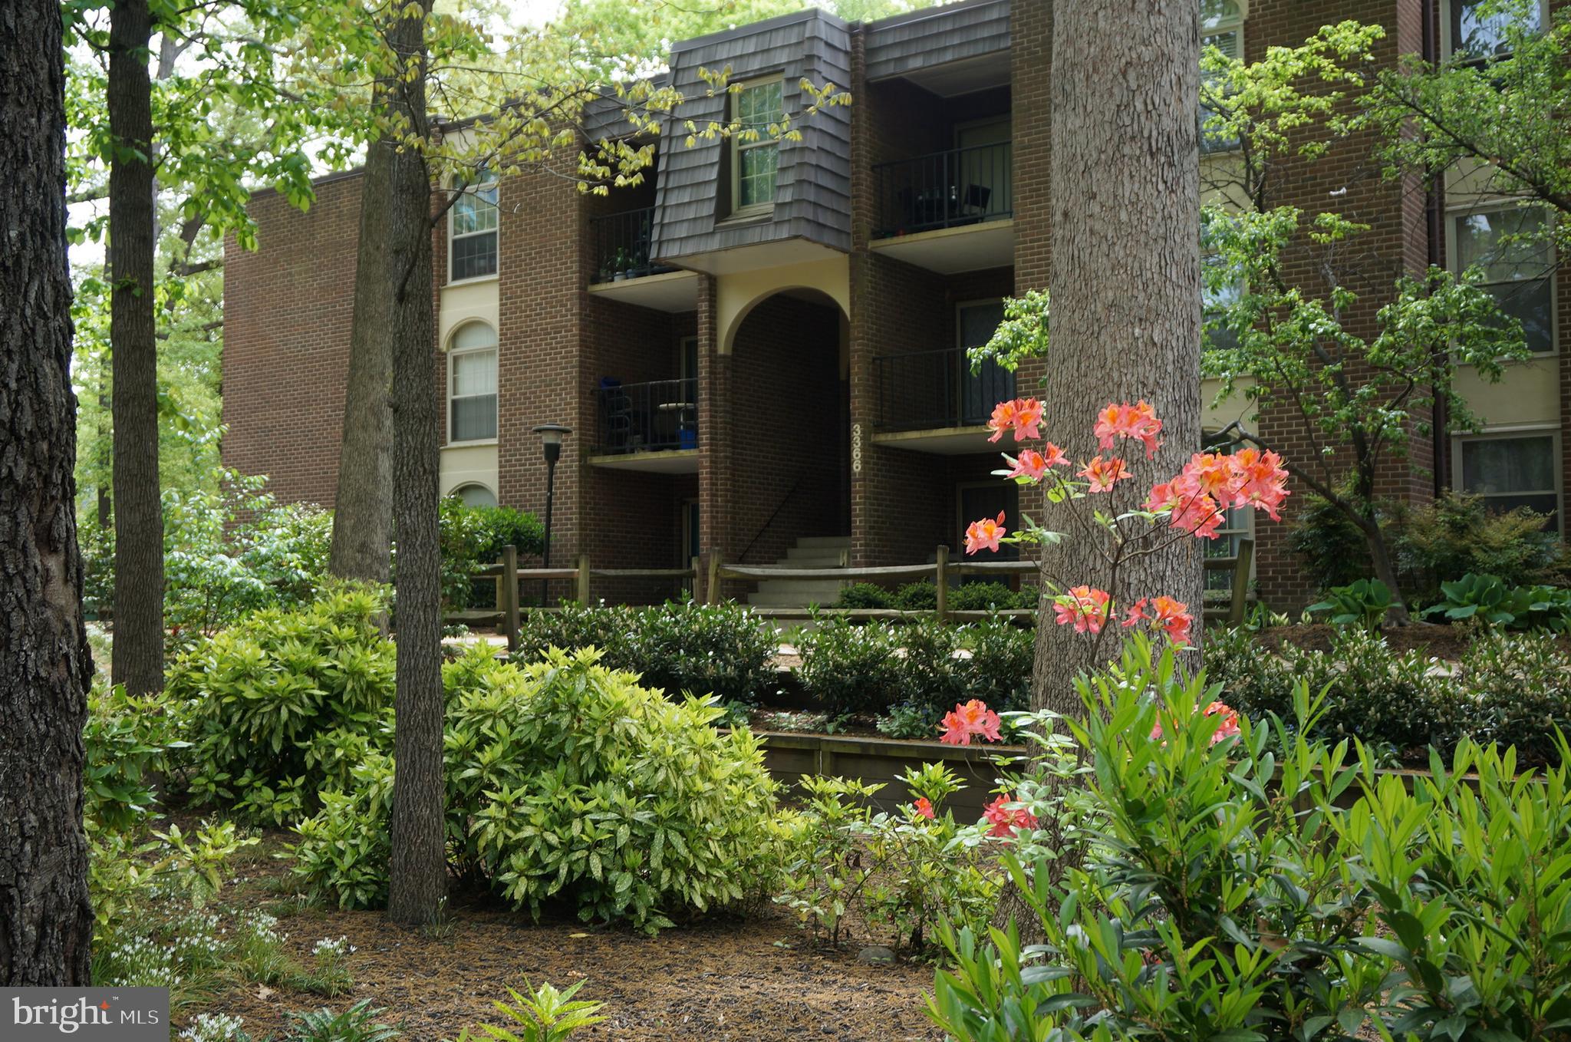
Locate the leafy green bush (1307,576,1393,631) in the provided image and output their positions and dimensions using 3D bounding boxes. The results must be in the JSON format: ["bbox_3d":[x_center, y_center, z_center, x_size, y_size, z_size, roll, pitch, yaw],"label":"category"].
[{"bbox_3d":[5.319,0.775,15.200,0.760,0.490,0.700,0,-3,0],"label":"leafy green bush"}]

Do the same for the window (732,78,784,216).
[{"bbox_3d":[-0.368,-5.110,21.948,0.882,1.813,0.120,-2,-4,34],"label":"window"}]

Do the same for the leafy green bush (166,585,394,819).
[{"bbox_3d":[-3.780,1.321,12.135,1.750,1.650,1.600,1,-3,-17],"label":"leafy green bush"}]

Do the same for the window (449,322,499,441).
[{"bbox_3d":[-5.152,-2.272,26.554,1.108,1.961,0.140,-2,-3,34],"label":"window"}]

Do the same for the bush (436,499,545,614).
[{"bbox_3d":[-4.176,0.486,22.800,1.400,1.550,1.250,-2,-4,34],"label":"bush"}]

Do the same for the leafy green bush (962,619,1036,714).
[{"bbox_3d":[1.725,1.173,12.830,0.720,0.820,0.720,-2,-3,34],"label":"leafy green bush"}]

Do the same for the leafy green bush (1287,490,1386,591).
[{"bbox_3d":[6.072,0.318,17.777,1.000,1.350,0.900,-2,-3,34],"label":"leafy green bush"}]

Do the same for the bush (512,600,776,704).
[{"bbox_3d":[-1.334,1.237,15.041,2.600,1.020,1.000,-2,-3,34],"label":"bush"}]

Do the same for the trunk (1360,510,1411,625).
[{"bbox_3d":[5.835,0.448,15.700,0.450,1.120,0.250,0,-3,0],"label":"trunk"}]

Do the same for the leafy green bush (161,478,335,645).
[{"bbox_3d":[-6.278,0.458,18.800,1.950,1.980,1.800,0,-3,0],"label":"leafy green bush"}]

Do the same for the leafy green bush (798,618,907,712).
[{"bbox_3d":[0.526,1.198,13.400,0.950,0.820,0.880,0,-3,0],"label":"leafy green bush"}]

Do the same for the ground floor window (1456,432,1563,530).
[{"bbox_3d":[8.490,-0.280,18.937,1.194,1.520,0.120,-2,-4,34],"label":"ground floor window"}]

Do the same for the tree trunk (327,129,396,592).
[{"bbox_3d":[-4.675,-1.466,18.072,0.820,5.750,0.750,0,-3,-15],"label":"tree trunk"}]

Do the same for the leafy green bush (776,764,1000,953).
[{"bbox_3d":[0.484,1.594,7.700,1.020,0.840,0.850,0,-3,0],"label":"leafy green bush"}]

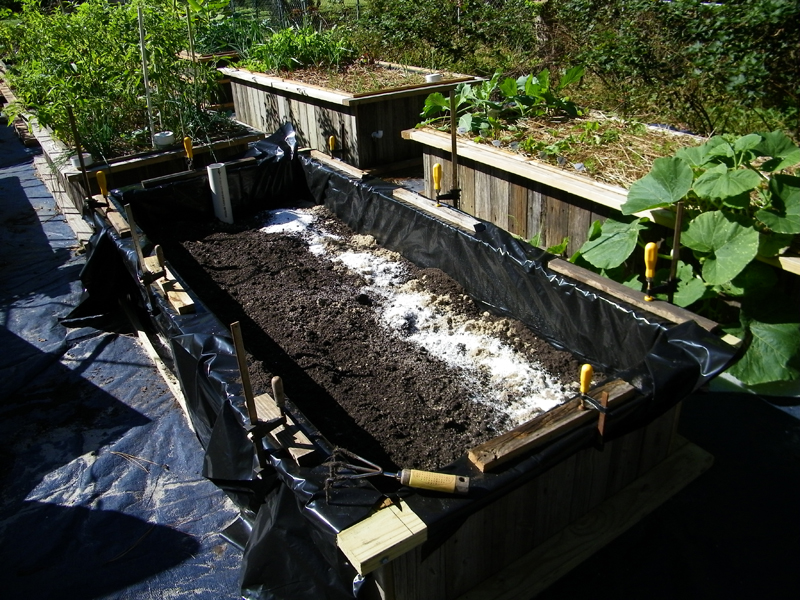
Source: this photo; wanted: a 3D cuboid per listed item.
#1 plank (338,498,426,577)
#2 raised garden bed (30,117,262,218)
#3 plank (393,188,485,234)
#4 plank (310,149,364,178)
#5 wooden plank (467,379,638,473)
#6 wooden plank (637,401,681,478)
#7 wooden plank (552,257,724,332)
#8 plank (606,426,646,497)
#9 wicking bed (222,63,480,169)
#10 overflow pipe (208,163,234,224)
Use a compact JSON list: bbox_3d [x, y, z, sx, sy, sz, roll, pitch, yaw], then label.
[{"bbox_3d":[-0.034,0.497,1.359,0.163,0.036,0.092,-20,32,-28],"label":"plank"},{"bbox_3d":[-2.226,-1.243,5.388,1.337,0.478,2.720,-20,32,-28],"label":"raised garden bed"},{"bbox_3d":[0.171,-0.441,3.131,0.059,0.029,0.677,-20,32,-28],"label":"plank"},{"bbox_3d":[-0.372,-0.821,3.922,0.056,0.029,0.704,-20,32,-28],"label":"plank"},{"bbox_3d":[0.400,0.316,1.651,0.512,0.034,0.054,-19,31,-26],"label":"wooden plank"},{"bbox_3d":[0.795,0.364,1.987,0.153,0.371,0.019,-20,32,-28],"label":"wooden plank"},{"bbox_3d":[0.781,-0.019,2.252,0.057,0.030,0.677,-20,32,-28],"label":"wooden plank"},{"bbox_3d":[0.671,0.410,1.917,0.146,0.373,0.019,-20,32,-28],"label":"plank"},{"bbox_3d":[-0.629,-1.917,6.346,1.307,0.603,2.835,-20,32,-28],"label":"wicking bed"},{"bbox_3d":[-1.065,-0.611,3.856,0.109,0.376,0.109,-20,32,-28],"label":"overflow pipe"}]

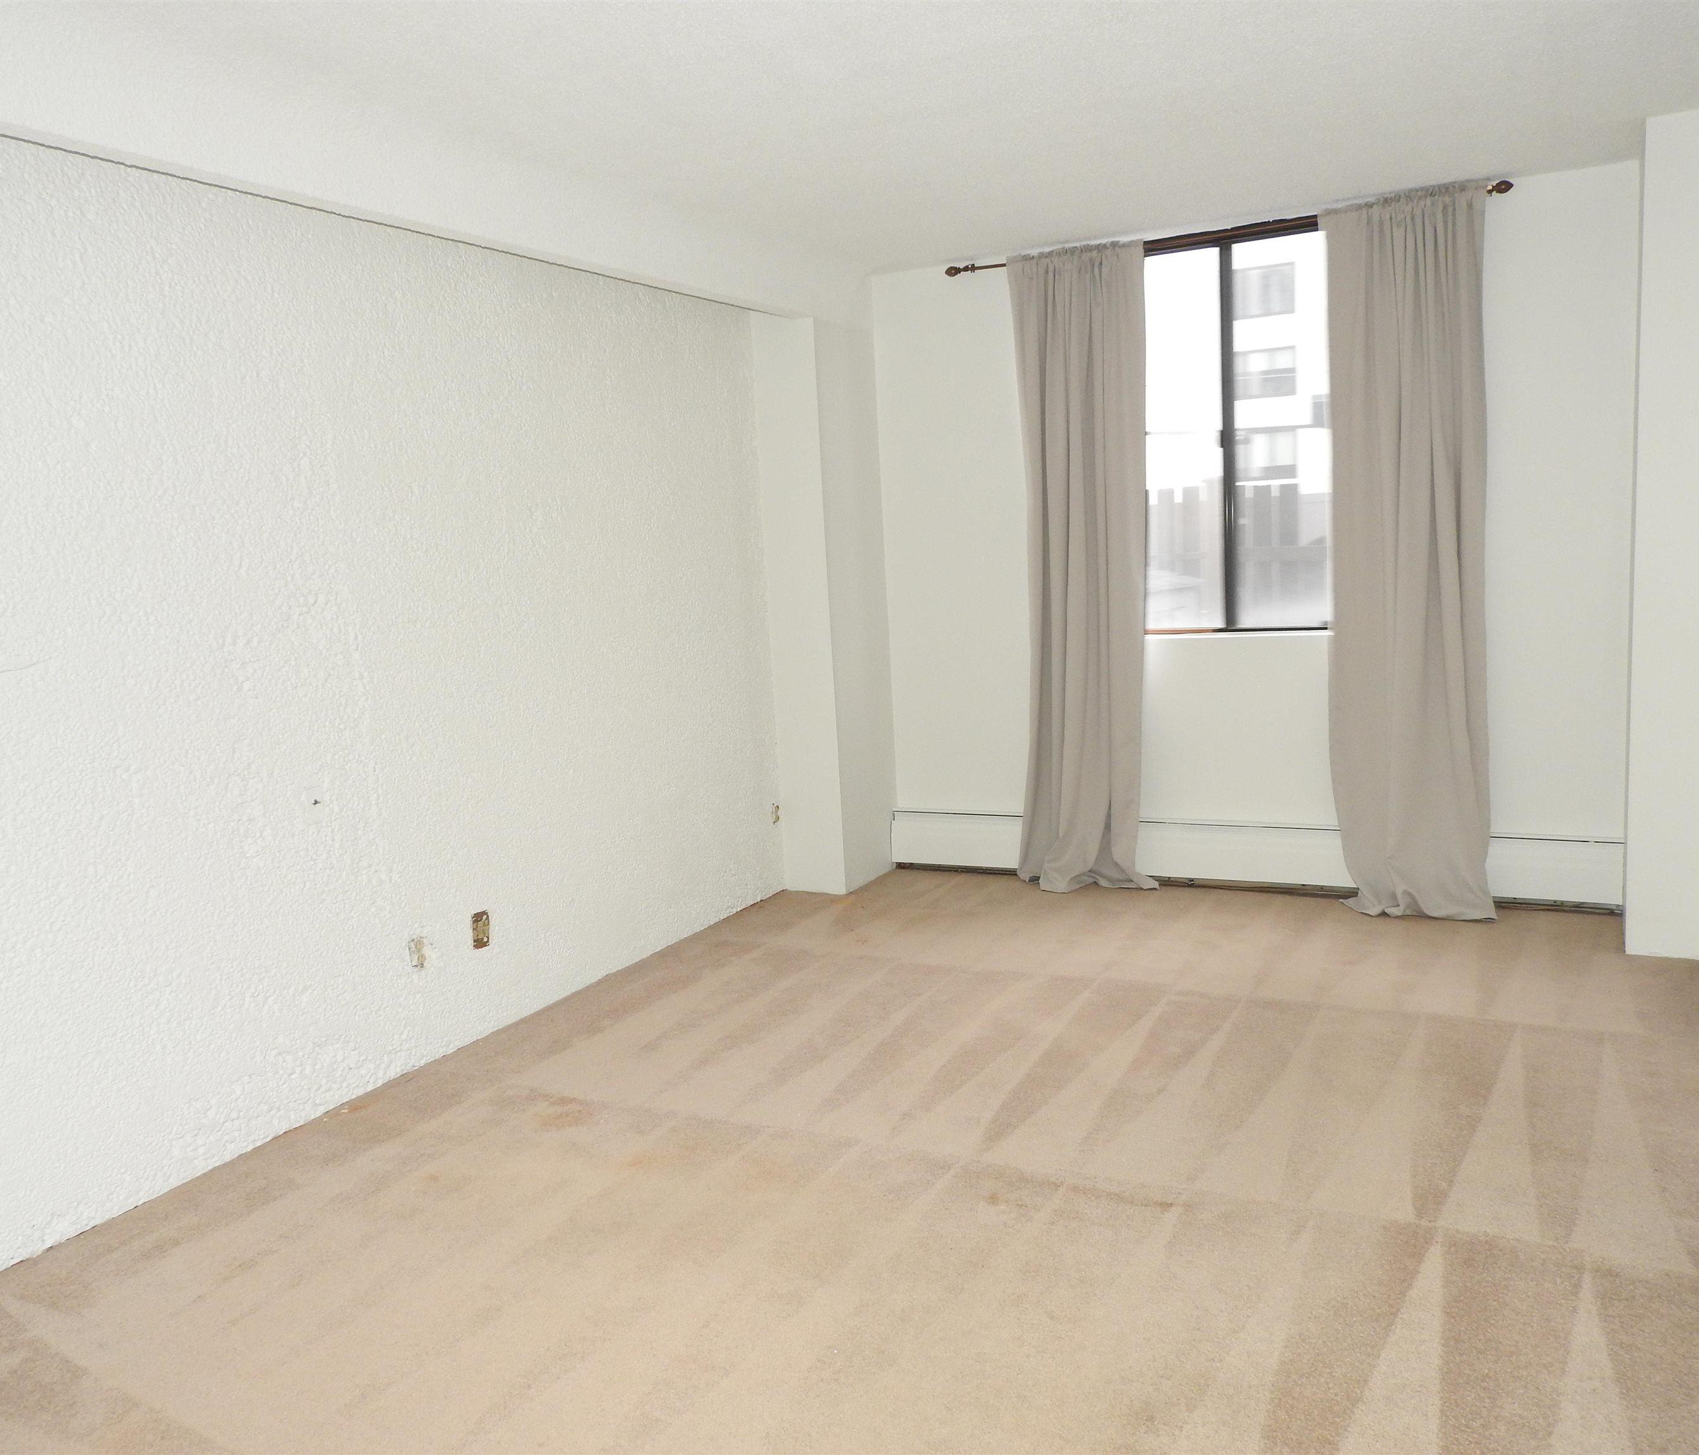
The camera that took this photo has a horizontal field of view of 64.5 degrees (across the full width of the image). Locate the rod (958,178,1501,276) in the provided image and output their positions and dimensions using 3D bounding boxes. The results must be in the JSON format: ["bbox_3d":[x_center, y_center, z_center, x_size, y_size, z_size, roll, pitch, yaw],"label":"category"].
[{"bbox_3d":[1.263,-1.750,4.767,1.960,0.055,0.090,1,9,25],"label":"rod"}]

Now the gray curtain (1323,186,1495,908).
[{"bbox_3d":[1.912,-0.562,4.602,0.555,2.440,0.140,1,9,25],"label":"gray curtain"}]

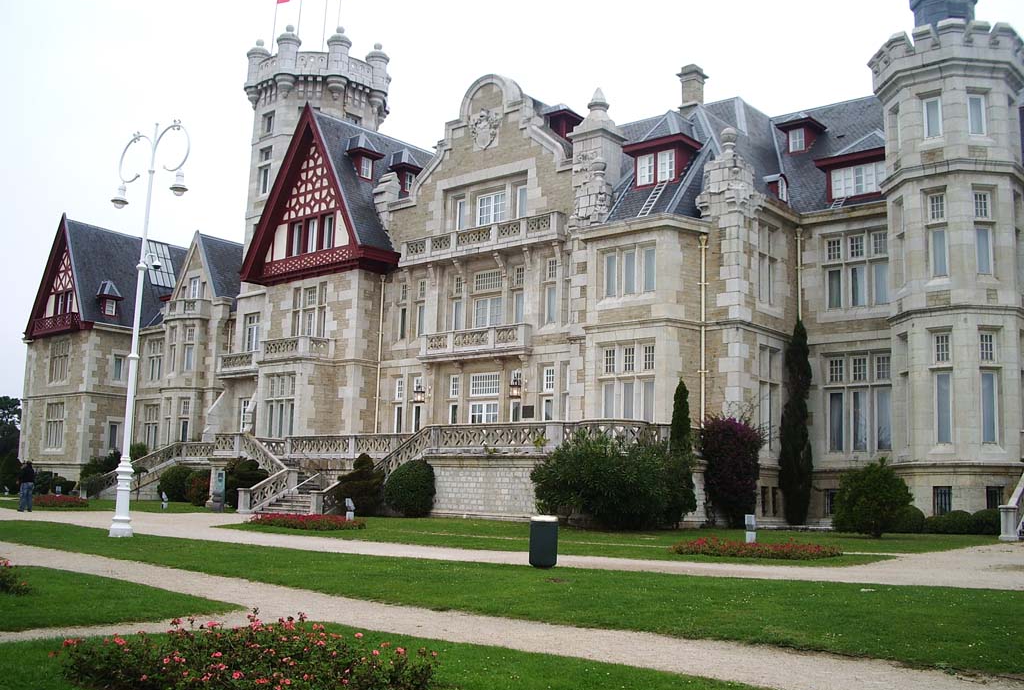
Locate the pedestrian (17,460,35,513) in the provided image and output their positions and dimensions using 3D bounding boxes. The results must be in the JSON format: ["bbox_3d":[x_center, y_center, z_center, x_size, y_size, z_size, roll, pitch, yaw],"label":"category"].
[{"bbox_3d":[-16.304,4.752,34.700,0.550,1.720,0.380,7,-10,-33],"label":"pedestrian"}]

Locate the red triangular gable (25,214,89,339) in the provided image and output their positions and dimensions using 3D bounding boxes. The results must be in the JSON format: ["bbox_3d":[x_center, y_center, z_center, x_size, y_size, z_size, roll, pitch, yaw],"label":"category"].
[{"bbox_3d":[-32.531,-5.220,75.858,8.800,9.000,1.200,-5,-11,40],"label":"red triangular gable"}]

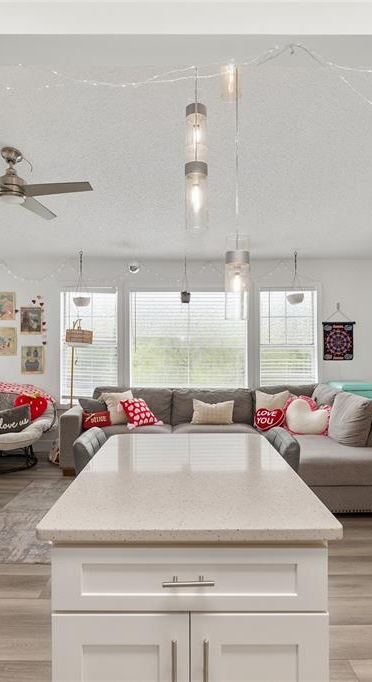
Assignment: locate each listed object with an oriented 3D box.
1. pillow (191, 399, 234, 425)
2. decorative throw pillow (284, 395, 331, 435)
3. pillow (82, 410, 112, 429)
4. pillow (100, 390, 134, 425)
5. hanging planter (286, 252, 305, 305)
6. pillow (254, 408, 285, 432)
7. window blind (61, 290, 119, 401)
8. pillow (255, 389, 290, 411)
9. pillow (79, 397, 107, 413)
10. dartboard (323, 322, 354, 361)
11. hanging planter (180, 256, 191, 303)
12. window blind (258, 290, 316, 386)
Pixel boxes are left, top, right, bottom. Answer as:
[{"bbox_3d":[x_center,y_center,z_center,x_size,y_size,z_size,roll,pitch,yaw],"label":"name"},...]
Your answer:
[{"bbox_3d":[0.300,0.785,4.430,0.480,0.310,0.140,0,-18,0],"label":"pillow"},{"bbox_3d":[1.225,0.755,4.030,0.470,0.420,0.160,0,-18,7],"label":"decorative throw pillow"},{"bbox_3d":[-0.920,0.808,4.100,0.330,0.200,0.110,0,-19,-28],"label":"pillow"},{"bbox_3d":[-0.790,0.755,4.500,0.420,0.420,0.150,0,-18,-5],"label":"pillow"},{"bbox_3d":[1.320,-0.766,4.800,0.215,0.650,0.210,0,-1,0],"label":"hanging planter"},{"bbox_3d":[0.845,0.783,3.980,0.310,0.260,0.110,0,-21,0],"label":"pillow"},{"bbox_3d":[-1.195,0.055,4.920,0.720,1.400,0.060,0,-1,0],"label":"window blind"},{"bbox_3d":[0.918,0.690,4.230,0.400,0.380,0.130,0,-19,0],"label":"pillow"},{"bbox_3d":[-1.005,0.790,4.420,0.370,0.330,0.130,0,-15,-20],"label":"pillow"},{"bbox_3d":[1.925,0.005,4.995,0.415,0.485,0.025,0,0,0],"label":"dartboard"},{"bbox_3d":[-0.002,-0.738,4.830,0.115,0.580,0.115,0,0,0],"label":"hanging planter"},{"bbox_3d":[1.270,0.050,4.920,0.740,1.400,0.060,0,-1,0],"label":"window blind"}]

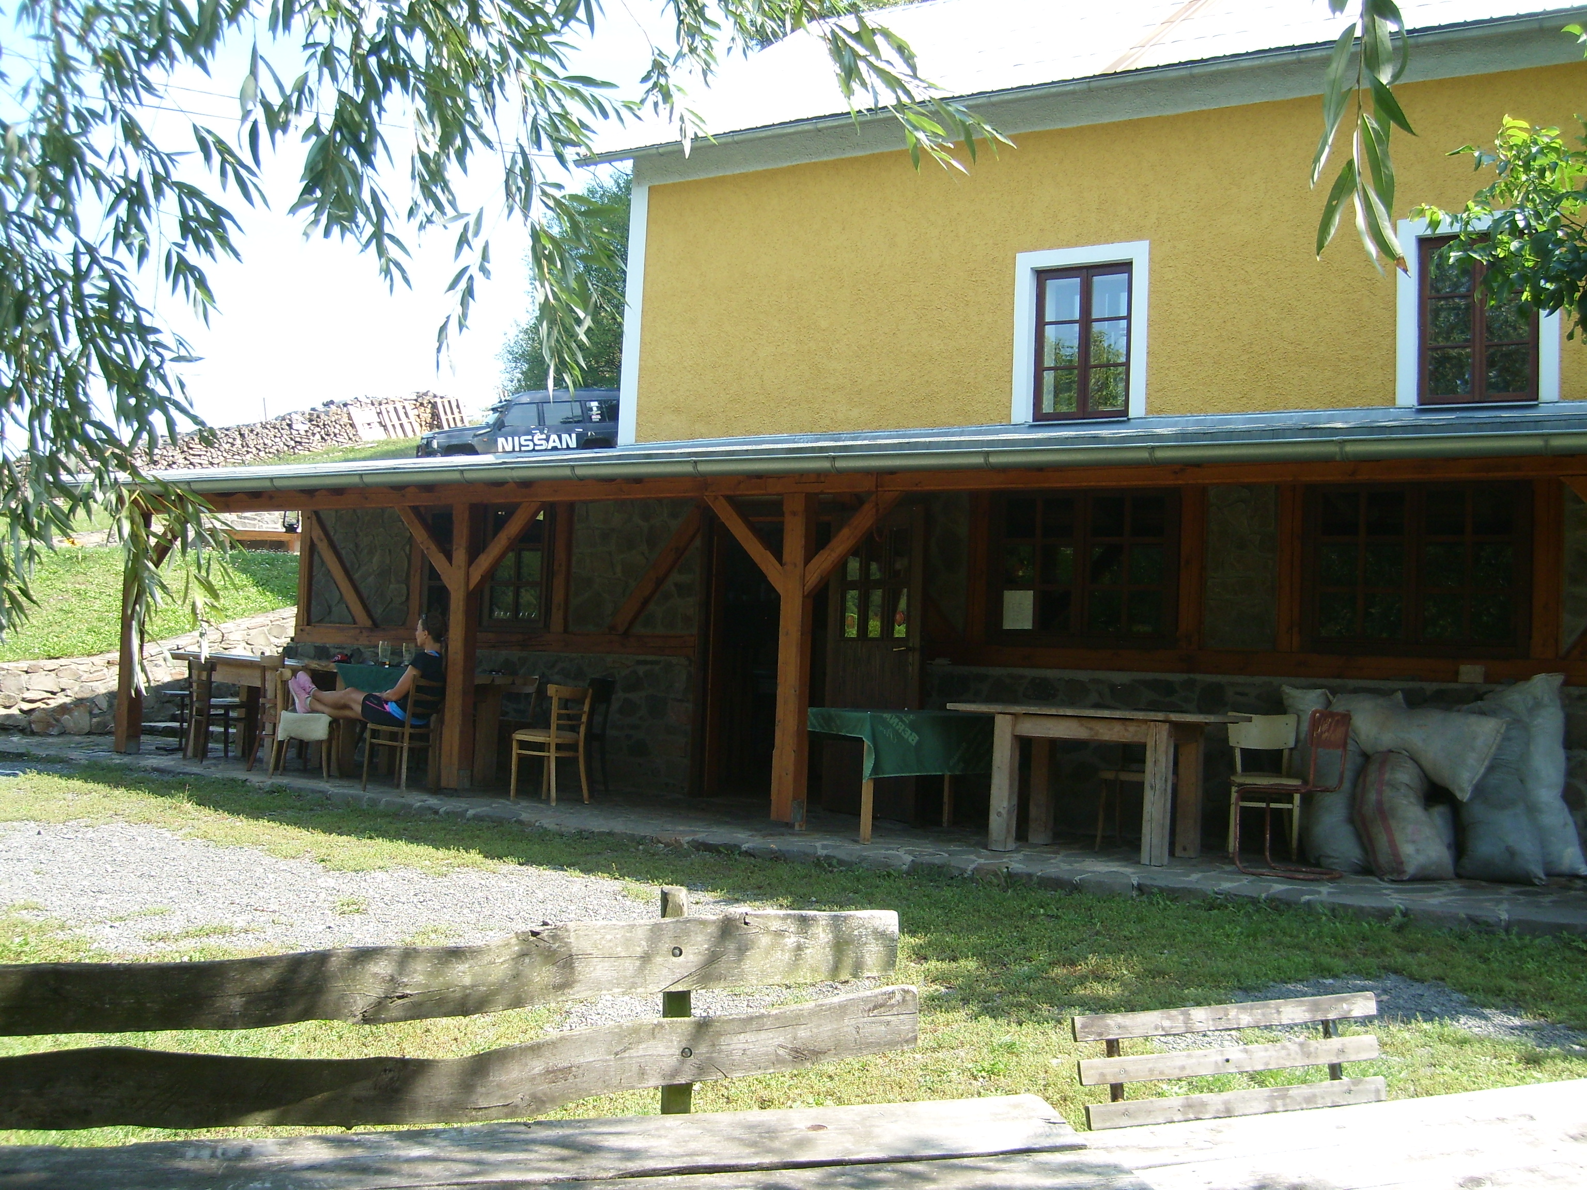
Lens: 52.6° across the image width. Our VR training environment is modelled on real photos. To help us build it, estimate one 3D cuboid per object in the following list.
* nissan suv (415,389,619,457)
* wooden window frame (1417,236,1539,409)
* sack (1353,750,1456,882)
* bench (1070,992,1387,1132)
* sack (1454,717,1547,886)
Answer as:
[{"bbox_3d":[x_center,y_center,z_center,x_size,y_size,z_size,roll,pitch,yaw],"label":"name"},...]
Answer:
[{"bbox_3d":[-5.352,-3.229,33.300,4.700,1.850,1.900,-4,0,-21],"label":"nissan suv"},{"bbox_3d":[5.368,-2.166,12.582,0.882,1.355,0.120,1,-3,29],"label":"wooden window frame"},{"bbox_3d":[3.236,1.147,8.477,0.480,0.670,0.380,1,-3,29],"label":"sack"},{"bbox_3d":[1.171,1.246,4.300,0.990,0.280,0.070,4,-19,-25],"label":"bench"},{"bbox_3d":[3.749,1.085,8.512,0.440,0.840,0.380,1,-3,29],"label":"sack"}]

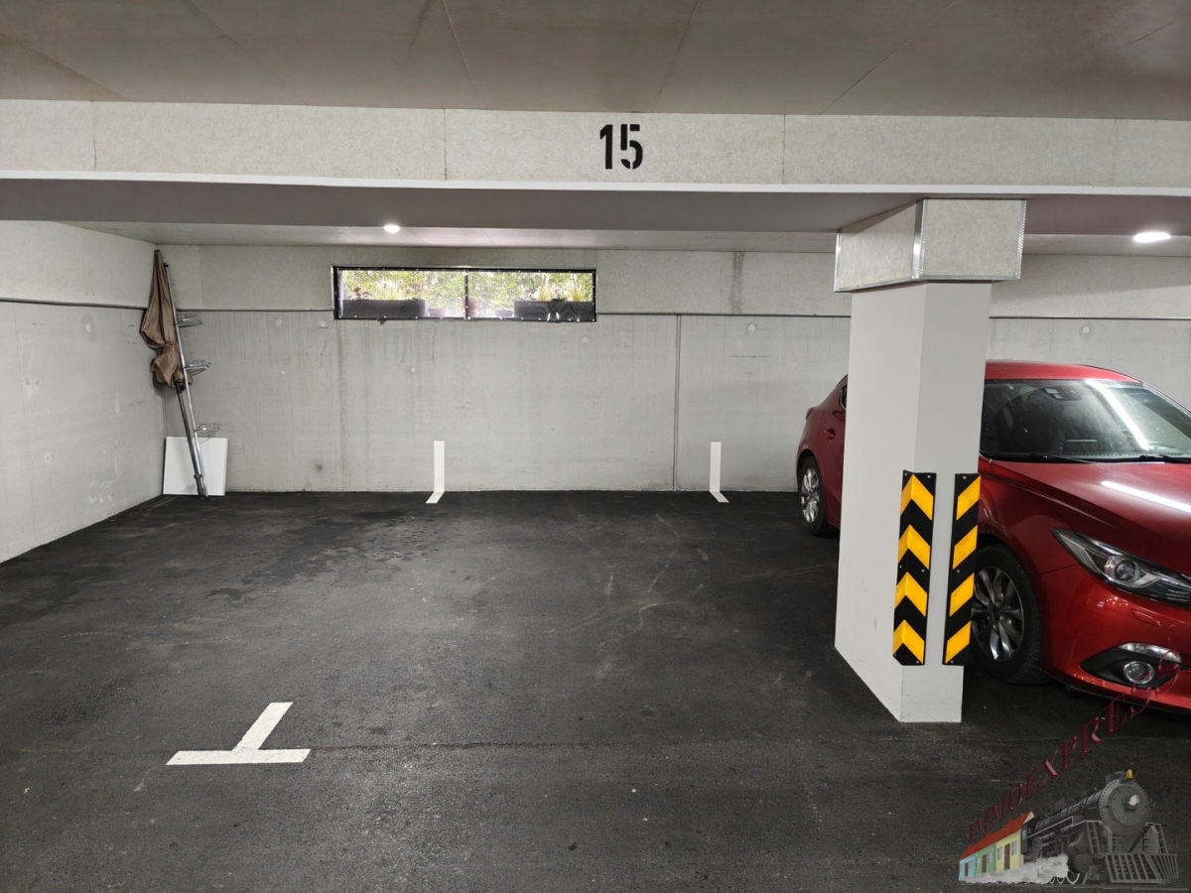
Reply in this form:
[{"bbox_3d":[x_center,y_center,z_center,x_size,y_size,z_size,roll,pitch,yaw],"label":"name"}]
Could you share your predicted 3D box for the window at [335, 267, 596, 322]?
[{"bbox_3d":[-1.240,-1.467,7.632,2.509,0.497,0.100,0,8,-2],"label":"window"}]

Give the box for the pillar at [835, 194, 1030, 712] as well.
[{"bbox_3d":[1.354,0.055,3.461,0.379,2.045,0.904,0,8,-2],"label":"pillar"}]

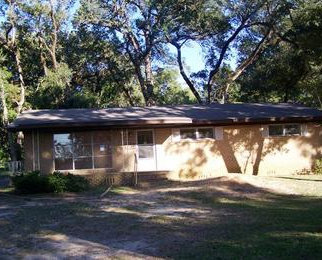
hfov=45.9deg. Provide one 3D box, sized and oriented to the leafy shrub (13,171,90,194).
[{"bbox_3d":[-4.870,2.260,16.700,3.250,0.980,1.600,-2,-3,-3],"label":"leafy shrub"}]

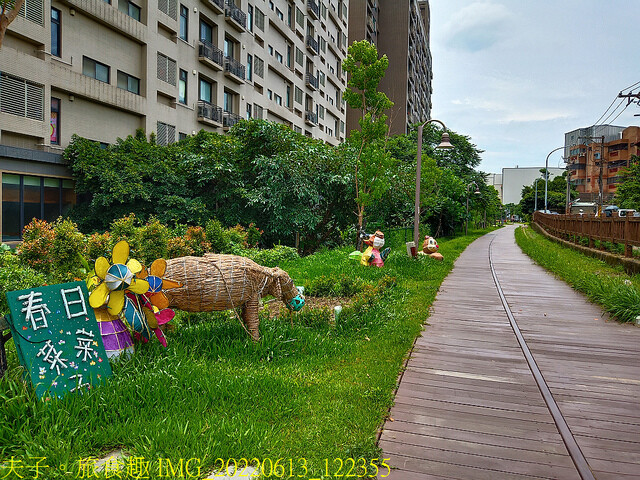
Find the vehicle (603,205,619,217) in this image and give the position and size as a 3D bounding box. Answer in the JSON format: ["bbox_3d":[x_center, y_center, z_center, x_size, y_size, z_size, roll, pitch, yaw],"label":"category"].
[{"bbox_3d":[30.300,-2.750,48.000,1.800,1.650,4.200,2,3,18],"label":"vehicle"}]

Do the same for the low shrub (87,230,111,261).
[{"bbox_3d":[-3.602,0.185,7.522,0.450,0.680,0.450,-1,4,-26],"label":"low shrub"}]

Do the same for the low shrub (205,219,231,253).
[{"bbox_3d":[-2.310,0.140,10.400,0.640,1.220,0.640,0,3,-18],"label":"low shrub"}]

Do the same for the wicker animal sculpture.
[{"bbox_3d":[-1.100,0.730,5.750,1.780,1.100,0.650,1,3,-2],"label":"wicker animal sculpture"}]

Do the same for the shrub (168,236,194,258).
[{"bbox_3d":[-2.723,0.221,9.019,0.570,0.580,0.570,0,4,-17],"label":"shrub"}]

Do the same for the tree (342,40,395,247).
[{"bbox_3d":[1.476,-2.796,13.805,1.600,6.120,1.600,2,4,6],"label":"tree"}]

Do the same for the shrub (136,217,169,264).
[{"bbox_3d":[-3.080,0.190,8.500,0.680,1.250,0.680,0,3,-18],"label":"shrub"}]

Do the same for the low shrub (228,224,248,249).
[{"bbox_3d":[-2.035,-0.036,11.522,0.530,0.700,0.530,1,4,-10],"label":"low shrub"}]

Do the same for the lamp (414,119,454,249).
[{"bbox_3d":[3.264,-1.525,13.064,1.050,3.820,0.530,3,4,21],"label":"lamp"}]

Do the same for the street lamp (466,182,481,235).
[{"bbox_3d":[10.712,-2.119,31.990,1.000,3.800,0.500,3,4,25],"label":"street lamp"}]

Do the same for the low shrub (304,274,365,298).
[{"bbox_3d":[0.310,0.950,9.300,1.250,0.370,0.700,1,3,0],"label":"low shrub"}]

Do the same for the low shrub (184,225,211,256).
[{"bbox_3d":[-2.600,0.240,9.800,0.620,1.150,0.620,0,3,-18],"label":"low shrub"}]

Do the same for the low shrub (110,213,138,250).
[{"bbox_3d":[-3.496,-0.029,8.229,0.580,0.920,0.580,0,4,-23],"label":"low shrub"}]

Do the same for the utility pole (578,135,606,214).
[{"bbox_3d":[28.300,-6.400,48.000,2.700,9.100,0.450,2,3,18],"label":"utility pole"}]

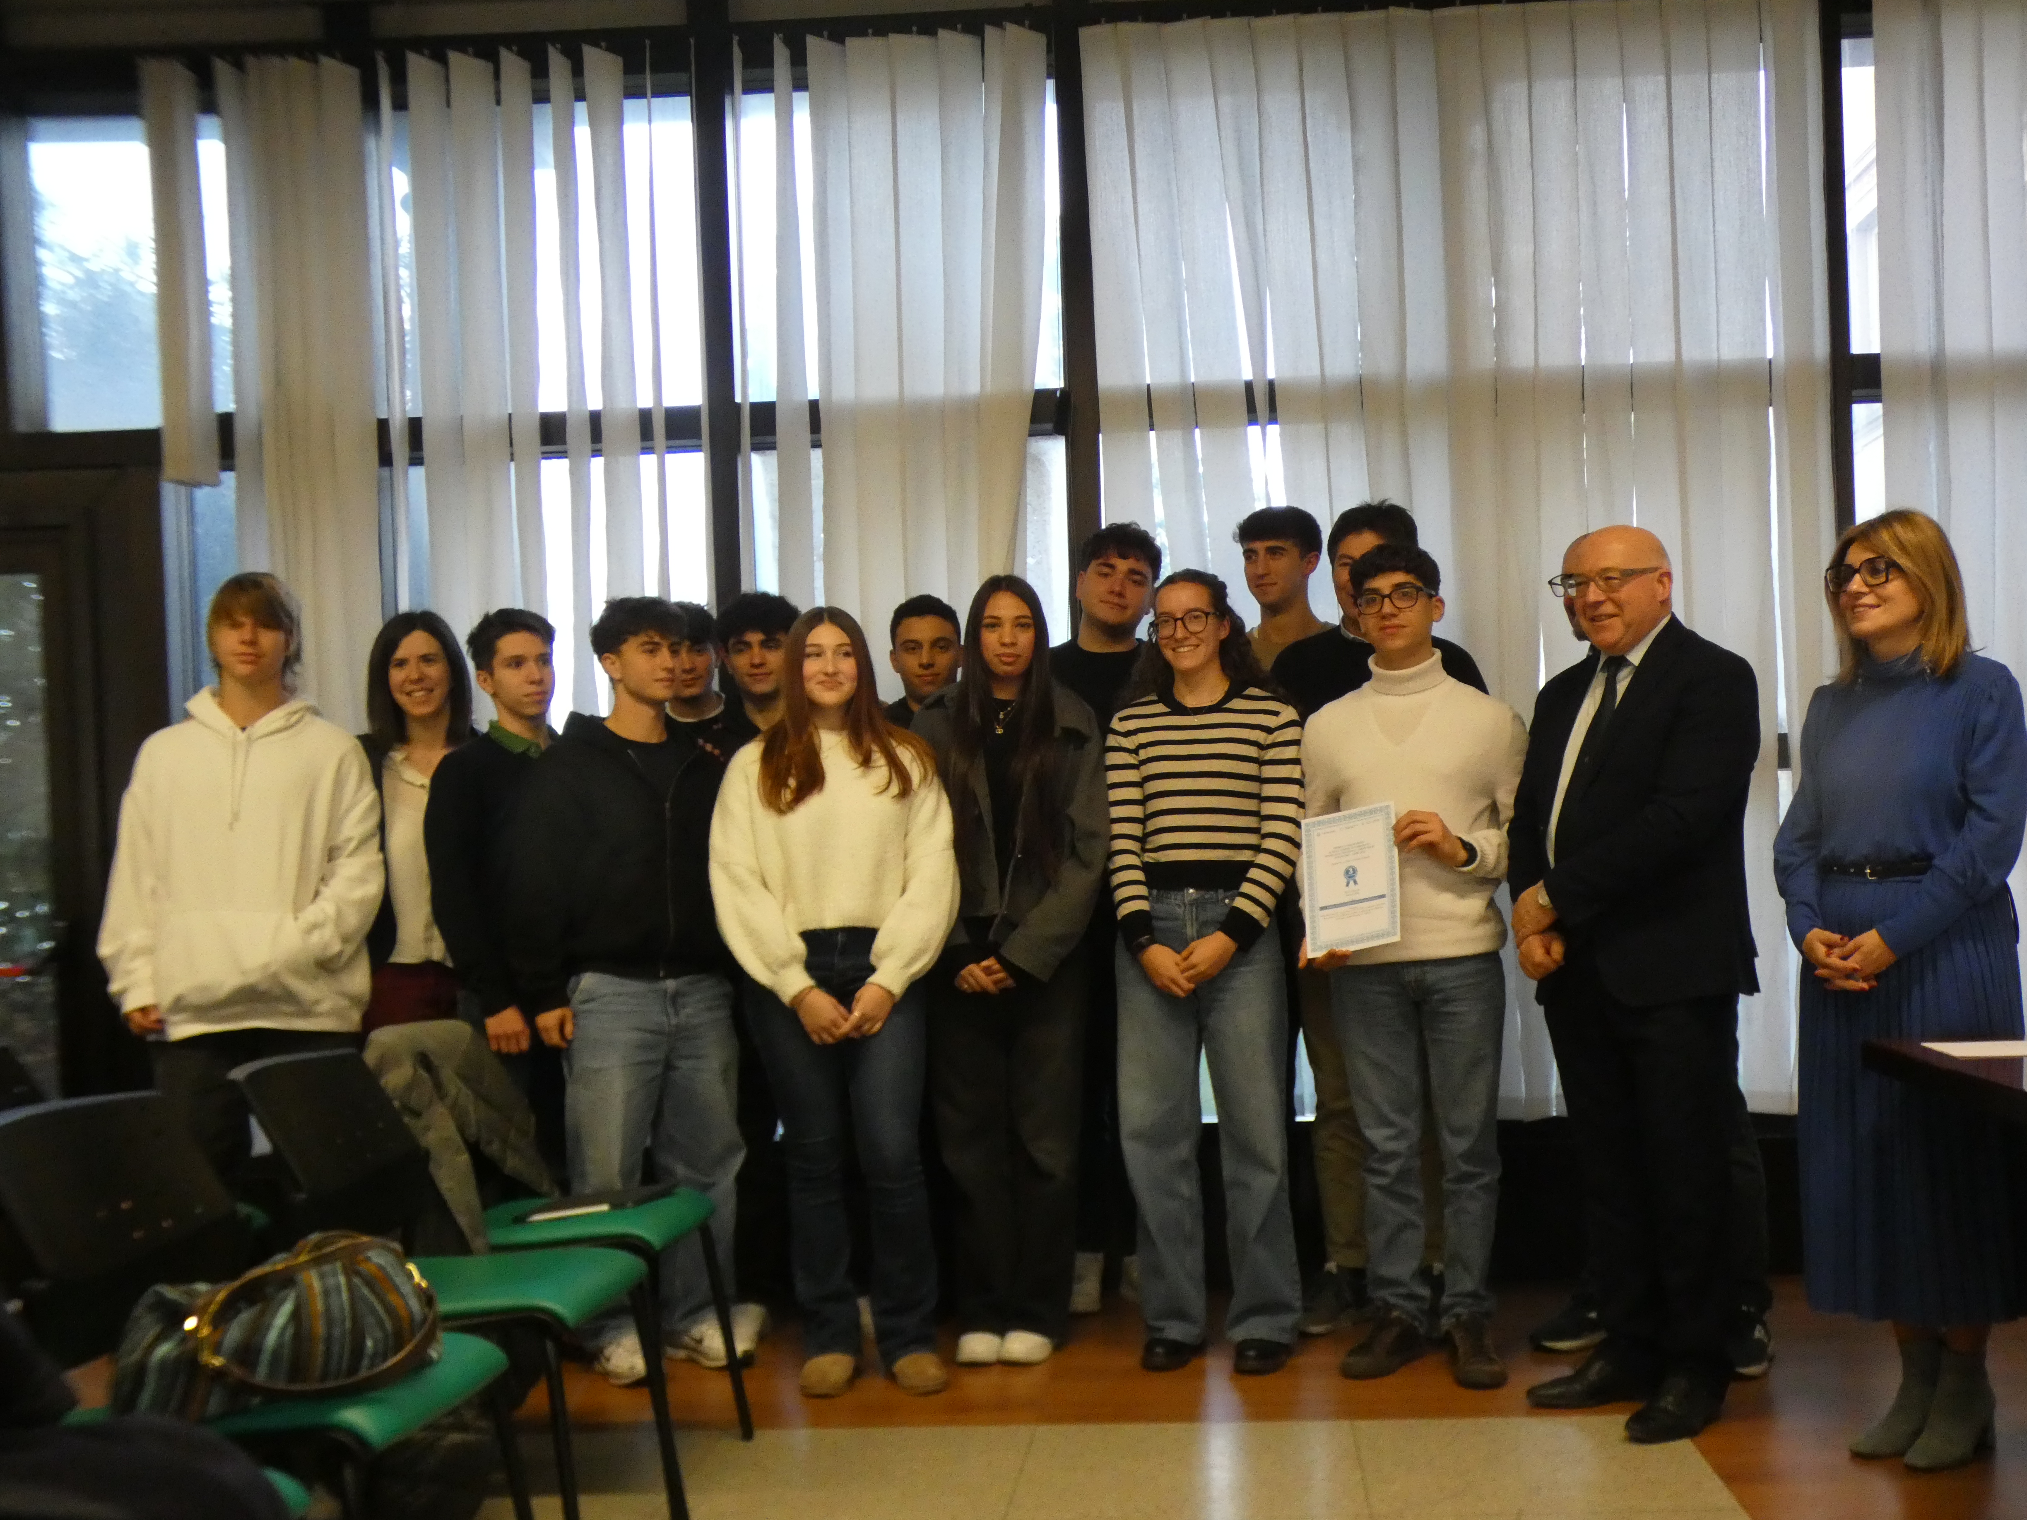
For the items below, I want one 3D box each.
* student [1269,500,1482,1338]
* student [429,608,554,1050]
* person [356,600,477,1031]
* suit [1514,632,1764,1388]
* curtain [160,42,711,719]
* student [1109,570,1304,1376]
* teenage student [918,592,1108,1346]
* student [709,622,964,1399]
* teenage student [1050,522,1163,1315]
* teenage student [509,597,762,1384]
[{"bbox_3d":[0.836,0.347,4.872,0.520,1.887,0.320,-2,-1,13],"label":"student"},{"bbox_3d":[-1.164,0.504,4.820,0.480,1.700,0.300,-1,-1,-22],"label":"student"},{"bbox_3d":[-1.355,0.485,4.870,0.460,1.660,0.300,-2,-1,-6],"label":"person"},{"bbox_3d":[1.227,0.475,4.131,0.510,1.517,0.340,-3,-2,45],"label":"suit"},{"bbox_3d":[-1.476,-0.430,5.420,1.413,2.794,0.130,-2,-1,3],"label":"curtain"},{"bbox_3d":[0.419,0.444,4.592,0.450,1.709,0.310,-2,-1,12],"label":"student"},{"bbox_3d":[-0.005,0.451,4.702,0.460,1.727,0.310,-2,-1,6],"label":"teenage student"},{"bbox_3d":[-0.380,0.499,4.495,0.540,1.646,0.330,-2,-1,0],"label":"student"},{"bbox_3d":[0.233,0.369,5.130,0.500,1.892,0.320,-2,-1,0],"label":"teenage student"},{"bbox_3d":[-0.834,0.489,4.694,0.540,1.703,0.340,-1,-1,-20],"label":"teenage student"}]

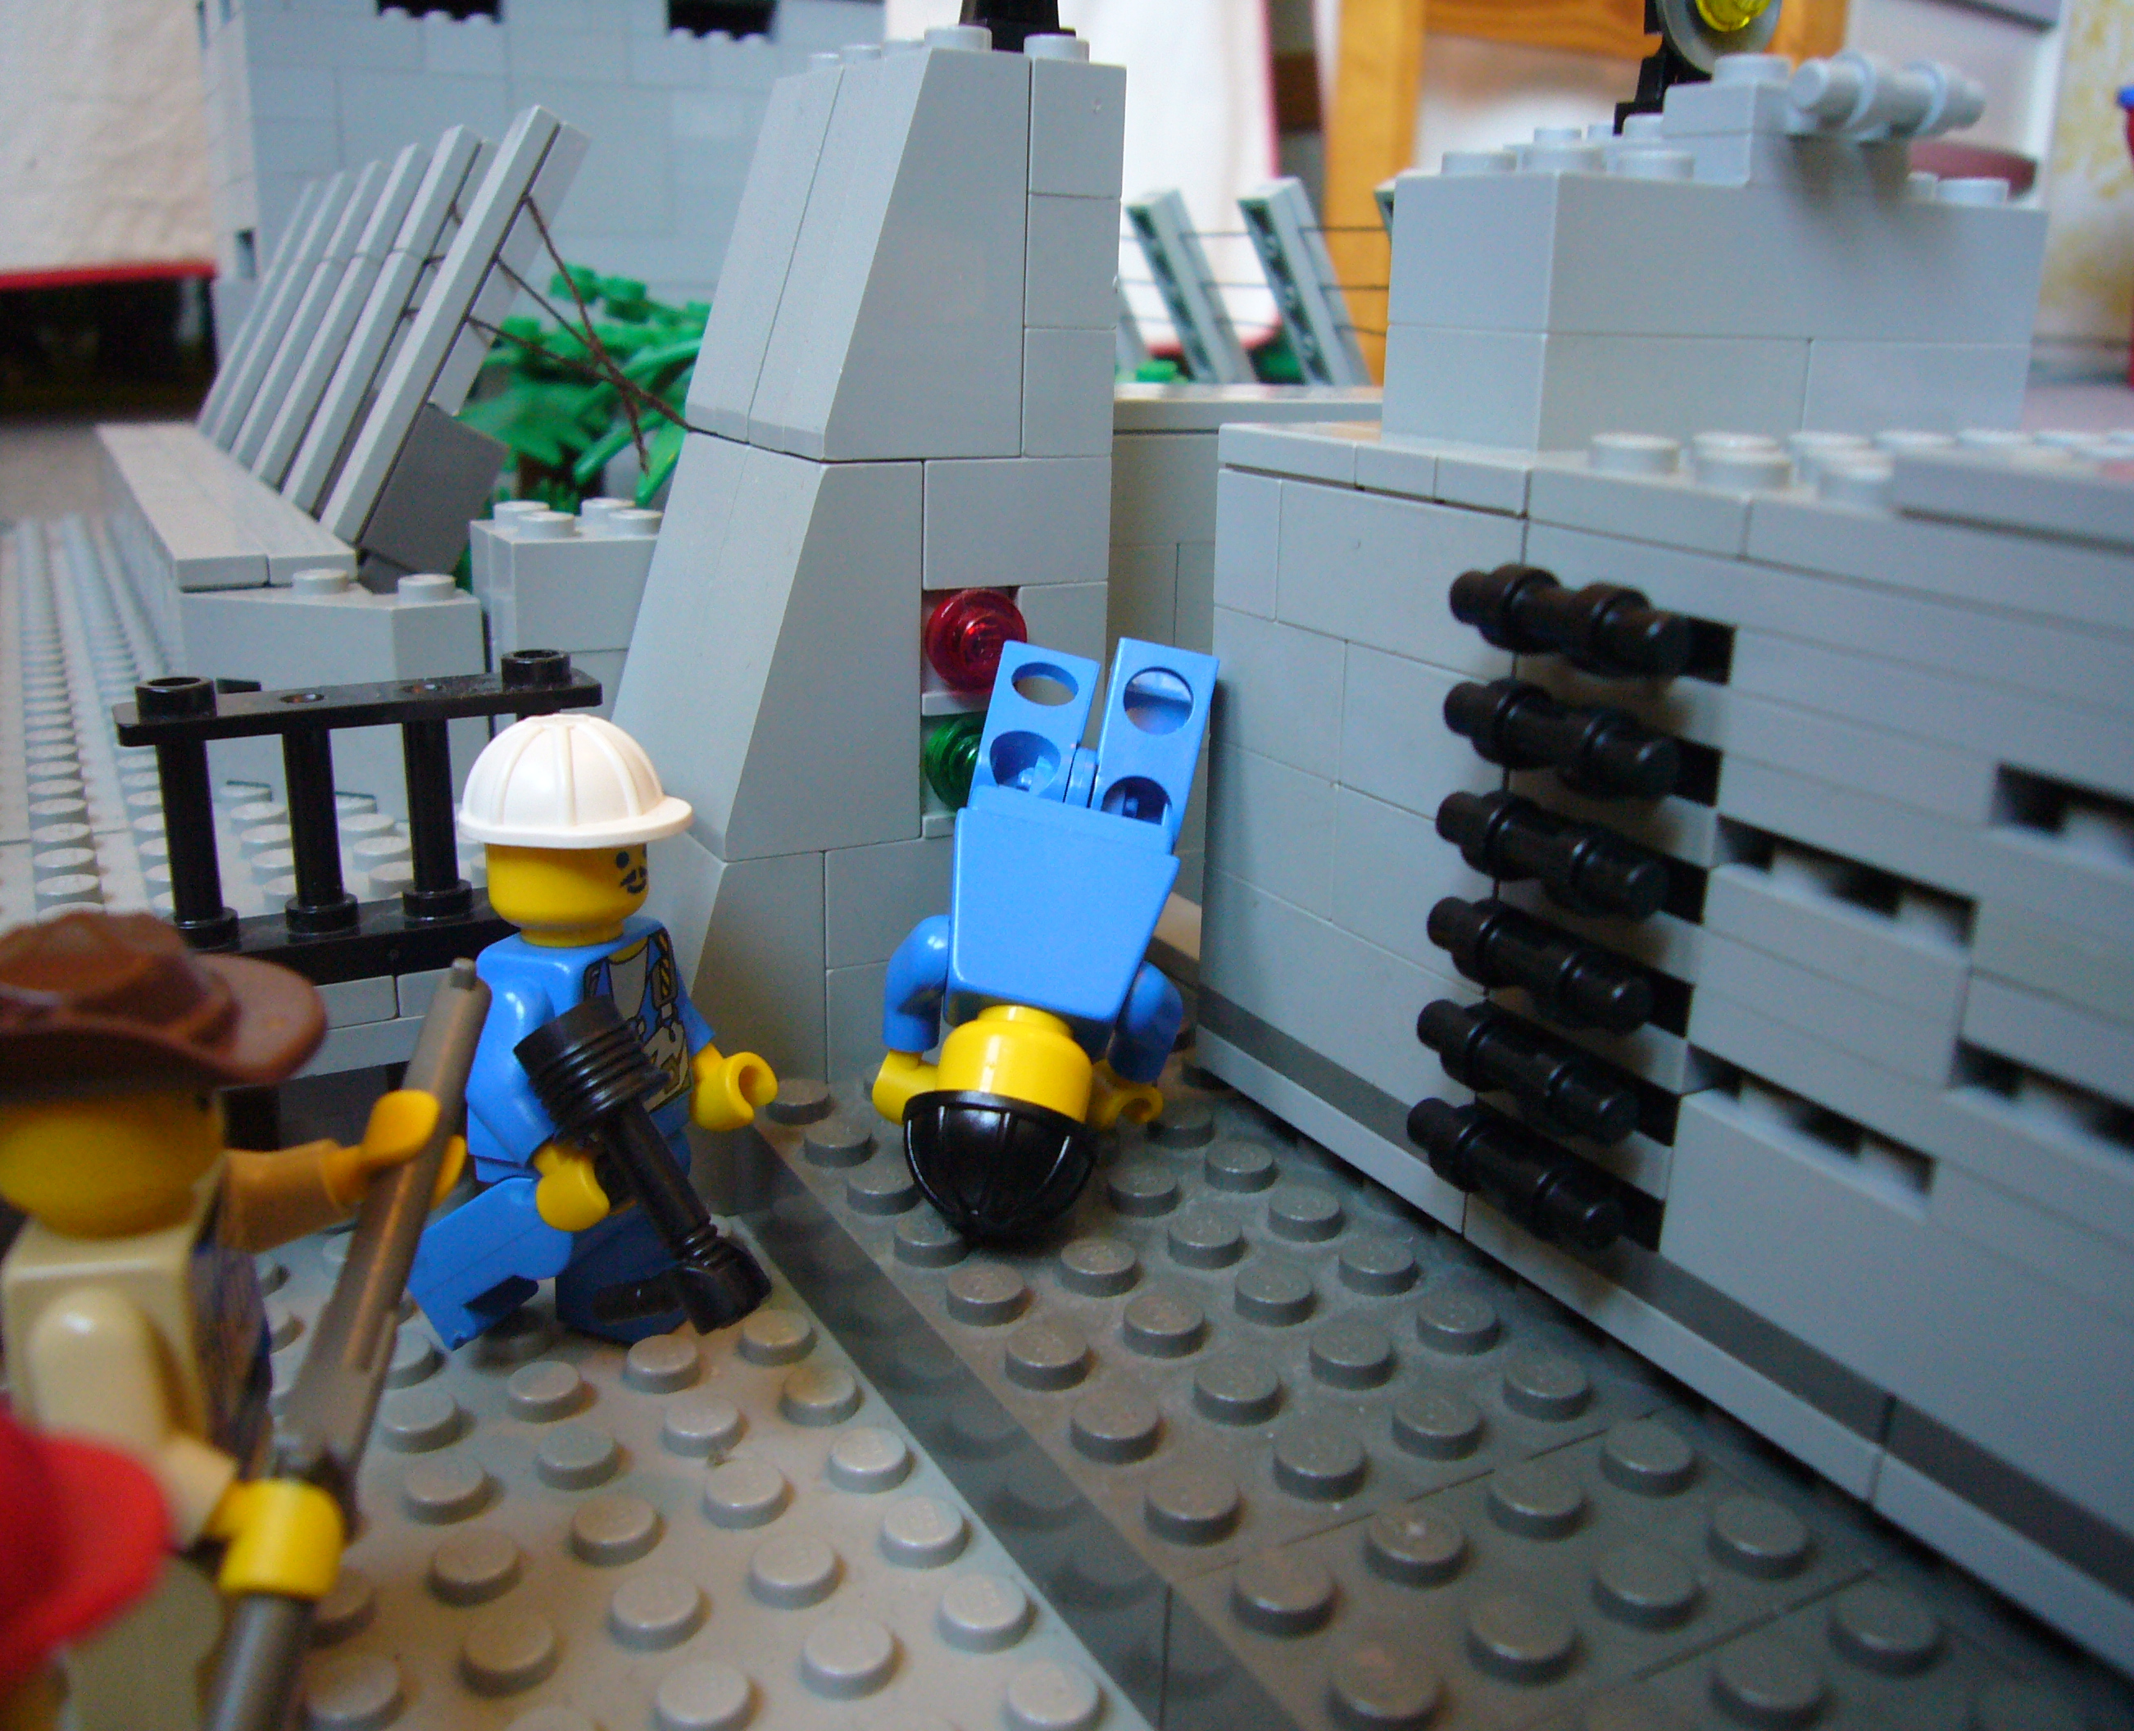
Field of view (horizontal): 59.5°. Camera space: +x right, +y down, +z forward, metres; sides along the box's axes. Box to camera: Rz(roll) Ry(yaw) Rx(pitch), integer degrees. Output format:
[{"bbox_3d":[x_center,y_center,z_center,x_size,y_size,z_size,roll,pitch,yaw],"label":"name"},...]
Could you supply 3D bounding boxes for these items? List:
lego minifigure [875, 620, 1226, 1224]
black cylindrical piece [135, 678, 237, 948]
[{"bbox_3d":[-0.001,0.003,0.134,0.021,0.042,0.017,12,-21,-1],"label":"lego minifigure"},{"bbox_3d":[-0.060,-0.003,0.128,0.005,0.019,0.005,-8,19,-27],"label":"black cylindrical piece"}]

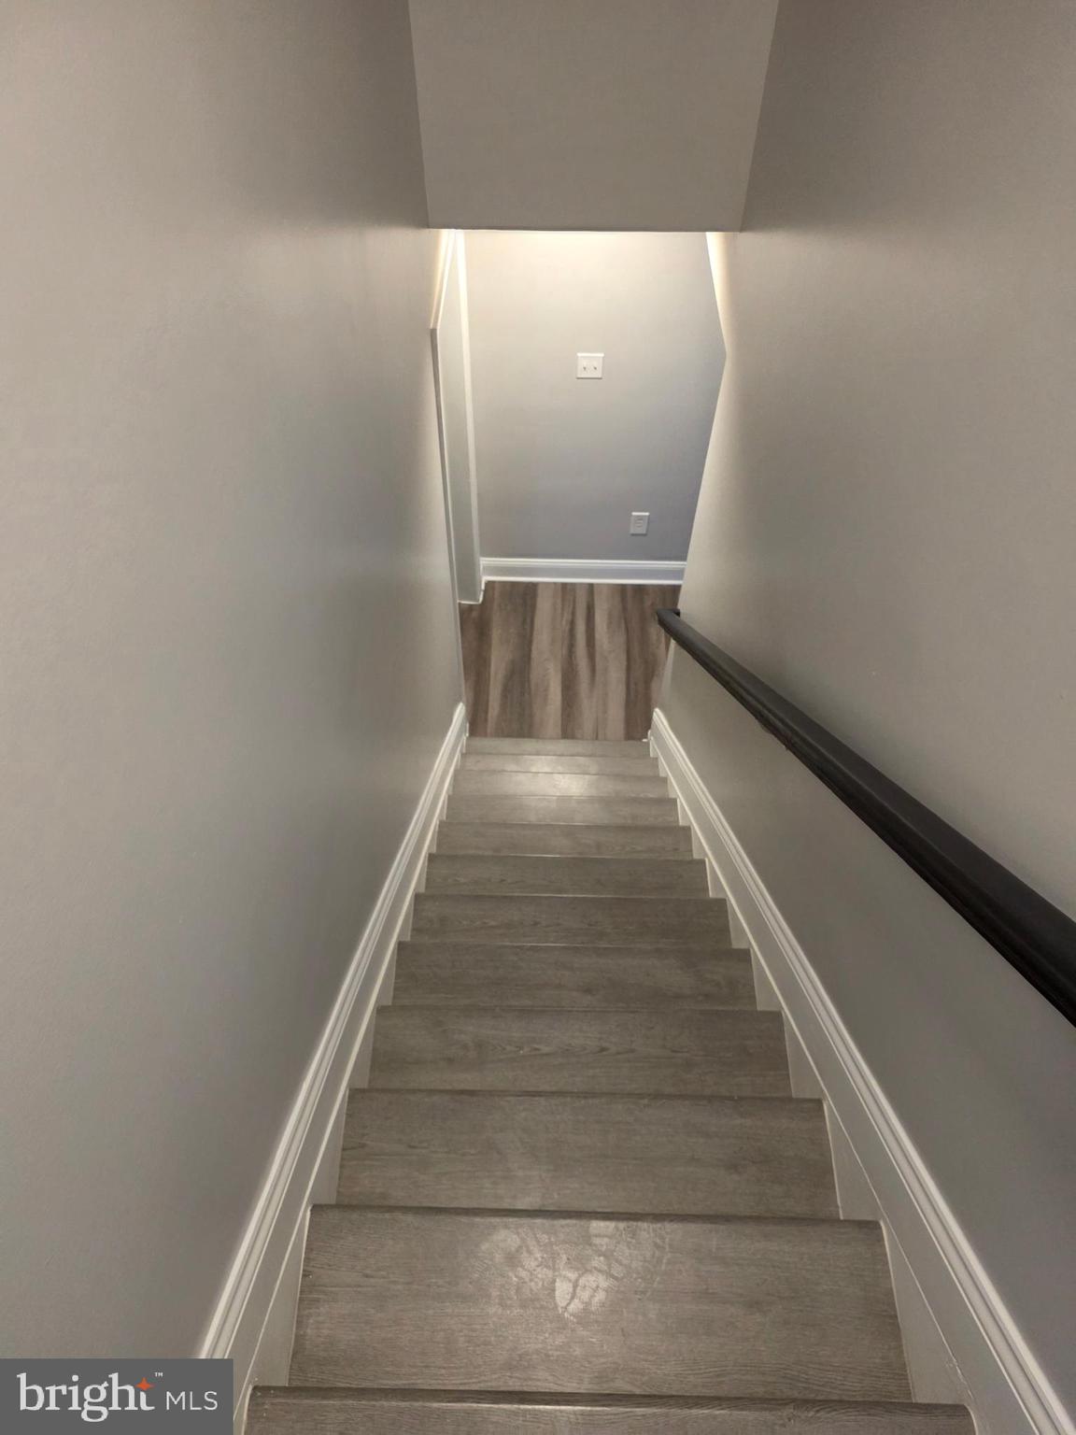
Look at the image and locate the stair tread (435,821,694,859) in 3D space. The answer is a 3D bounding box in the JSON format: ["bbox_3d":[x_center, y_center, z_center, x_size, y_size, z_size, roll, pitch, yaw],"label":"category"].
[{"bbox_3d":[0.087,0.460,3.083,0.842,0.035,0.240,1,56,0],"label":"stair tread"}]

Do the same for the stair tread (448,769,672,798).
[{"bbox_3d":[0.089,0.333,3.661,0.842,0.035,0.240,1,56,0],"label":"stair tread"}]

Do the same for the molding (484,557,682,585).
[{"bbox_3d":[0.244,-0.773,5.037,1.073,0.165,0.020,1,56,0],"label":"molding"}]

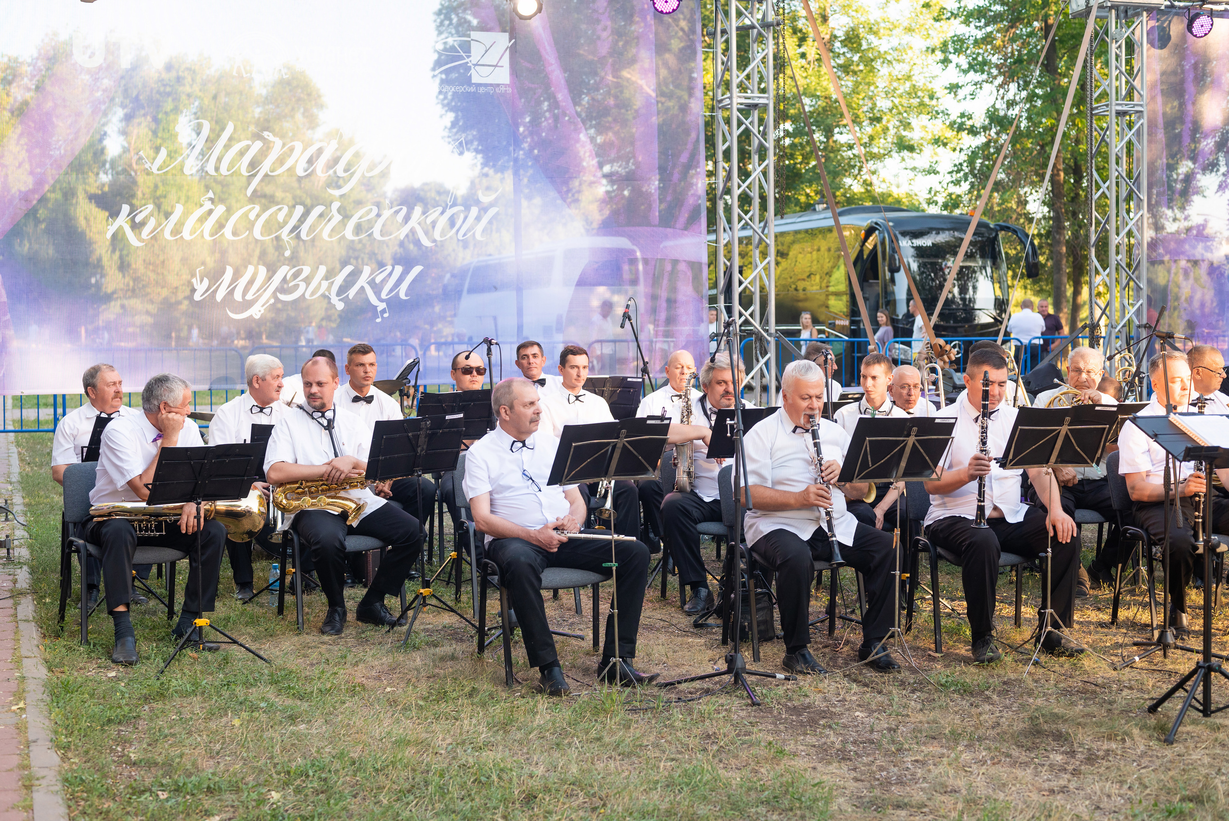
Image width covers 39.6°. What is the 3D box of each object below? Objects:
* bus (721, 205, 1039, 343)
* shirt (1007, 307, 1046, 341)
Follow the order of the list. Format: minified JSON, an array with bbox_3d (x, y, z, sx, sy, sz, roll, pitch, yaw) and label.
[{"bbox_3d":[3.887,-2.226,36.126,2.600,3.650,12.200,-1,3,-21],"label":"bus"},{"bbox_3d":[6.466,-1.312,26.800,0.620,0.600,0.360,0,3,14],"label":"shirt"}]

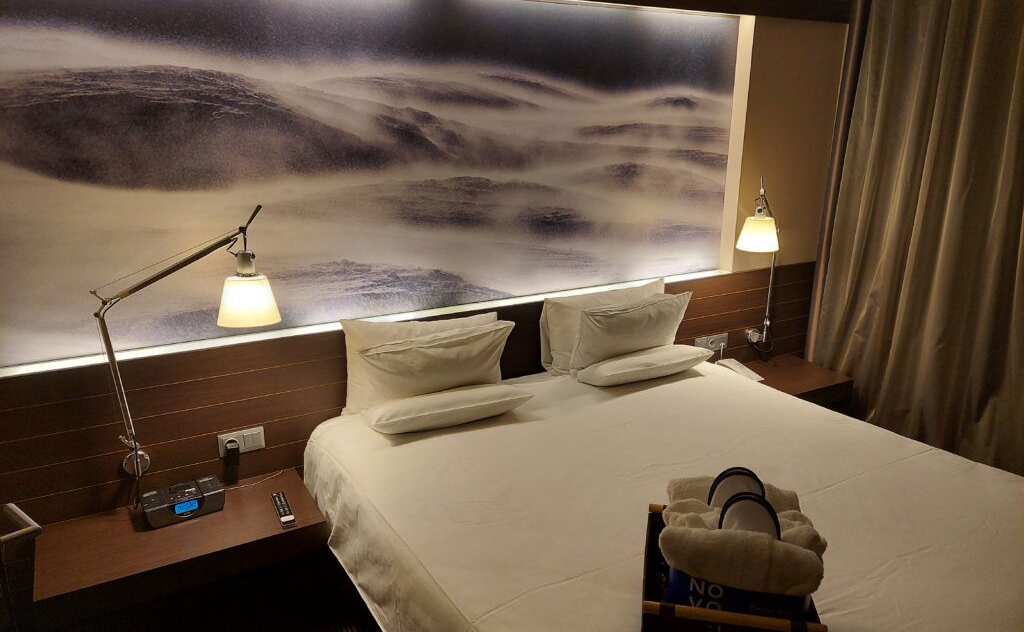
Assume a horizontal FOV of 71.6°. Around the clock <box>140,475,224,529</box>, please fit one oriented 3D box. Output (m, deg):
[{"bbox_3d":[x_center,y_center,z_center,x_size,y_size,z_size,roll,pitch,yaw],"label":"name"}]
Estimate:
[{"bbox_3d":[-1.077,0.613,2.340,0.238,0.082,0.120,-10,19,-32],"label":"clock"}]

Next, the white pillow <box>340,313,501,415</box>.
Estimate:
[{"bbox_3d":[-0.331,0.172,2.719,0.630,0.350,0.130,-9,14,-28],"label":"white pillow"}]

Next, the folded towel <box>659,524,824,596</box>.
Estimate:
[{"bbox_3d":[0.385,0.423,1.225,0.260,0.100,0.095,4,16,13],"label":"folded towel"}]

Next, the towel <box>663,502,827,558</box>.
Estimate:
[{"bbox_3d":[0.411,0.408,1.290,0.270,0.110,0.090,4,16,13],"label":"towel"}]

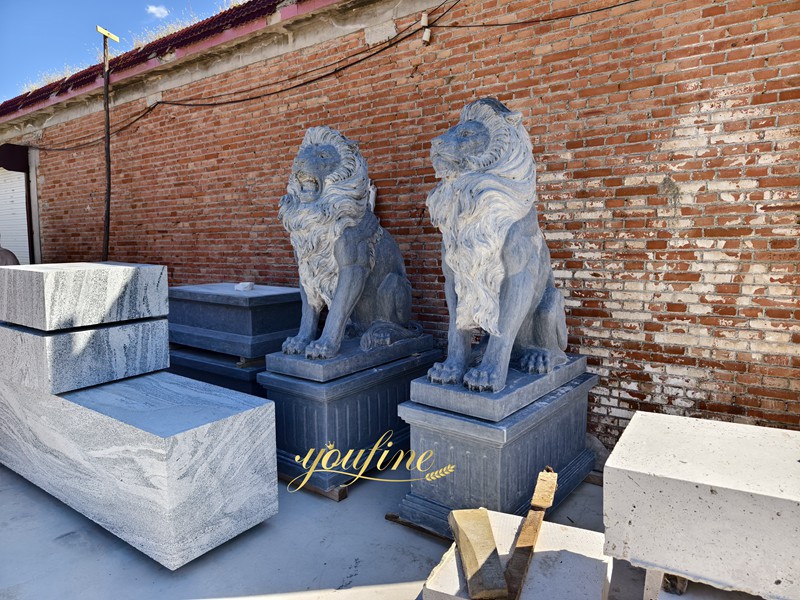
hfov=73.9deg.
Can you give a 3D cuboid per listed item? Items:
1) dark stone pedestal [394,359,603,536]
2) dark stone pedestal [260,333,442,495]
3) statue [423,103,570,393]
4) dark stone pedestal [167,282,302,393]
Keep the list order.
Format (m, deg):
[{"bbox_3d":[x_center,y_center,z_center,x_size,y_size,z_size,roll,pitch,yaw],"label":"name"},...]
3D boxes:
[{"bbox_3d":[0.608,0.734,2.989,0.594,0.693,1.233,4,7,38],"label":"dark stone pedestal"},{"bbox_3d":[-0.286,0.719,3.651,0.594,0.604,1.233,4,7,36],"label":"dark stone pedestal"},{"bbox_3d":[0.574,-0.329,2.980,0.512,1.487,1.033,5,8,38],"label":"statue"},{"bbox_3d":[-1.490,0.412,4.879,1.395,1.020,0.793,4,8,36],"label":"dark stone pedestal"}]

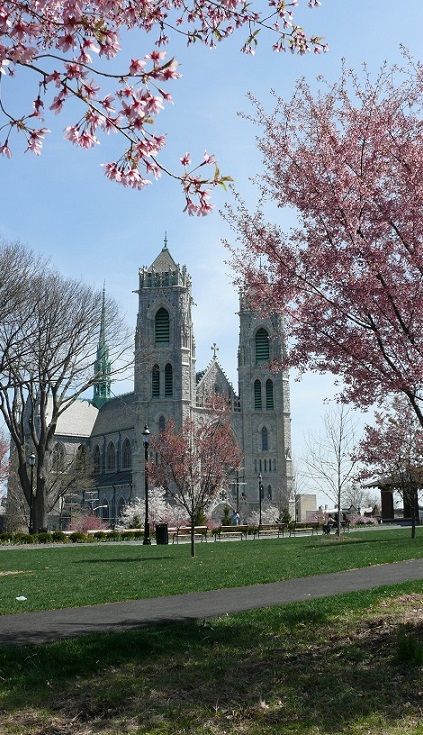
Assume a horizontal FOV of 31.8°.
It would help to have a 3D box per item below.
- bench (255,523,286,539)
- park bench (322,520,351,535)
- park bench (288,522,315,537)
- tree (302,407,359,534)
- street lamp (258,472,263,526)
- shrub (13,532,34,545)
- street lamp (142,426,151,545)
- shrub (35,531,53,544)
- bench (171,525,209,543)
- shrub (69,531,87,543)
[{"bbox_3d":[3.103,8.589,39.077,1.750,0.840,0.600,8,-13,-34],"label":"bench"},{"bbox_3d":[7.238,9.253,43.023,1.750,0.840,0.600,9,-14,-37],"label":"park bench"},{"bbox_3d":[4.972,8.949,41.045,1.750,0.840,0.600,9,-14,-38],"label":"park bench"},{"bbox_3d":[6.157,5.422,39.387,3.000,6.950,3.000,-1,-11,0],"label":"tree"},{"bbox_3d":[4.734,13.027,72.548,0.420,5.550,0.420,-1,-11,0],"label":"street lamp"},{"bbox_3d":[-9.517,8.691,37.861,1.000,0.620,0.950,-1,-11,0],"label":"shrub"},{"bbox_3d":[-3.033,5.527,35.048,0.420,5.550,0.420,-1,-11,0],"label":"street lamp"},{"bbox_3d":[-8.631,8.786,38.261,0.840,0.620,0.840,-1,-11,0],"label":"shrub"},{"bbox_3d":[-0.987,8.041,35.681,1.820,0.820,0.580,8,-14,-37],"label":"bench"},{"bbox_3d":[-6.862,8.653,38.045,0.880,0.600,0.800,0,-11,0],"label":"shrub"}]

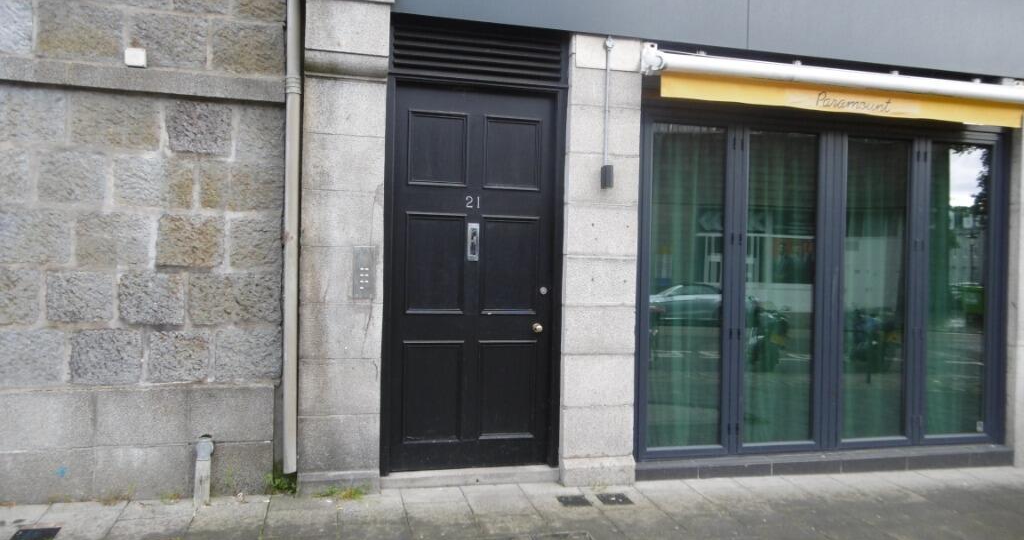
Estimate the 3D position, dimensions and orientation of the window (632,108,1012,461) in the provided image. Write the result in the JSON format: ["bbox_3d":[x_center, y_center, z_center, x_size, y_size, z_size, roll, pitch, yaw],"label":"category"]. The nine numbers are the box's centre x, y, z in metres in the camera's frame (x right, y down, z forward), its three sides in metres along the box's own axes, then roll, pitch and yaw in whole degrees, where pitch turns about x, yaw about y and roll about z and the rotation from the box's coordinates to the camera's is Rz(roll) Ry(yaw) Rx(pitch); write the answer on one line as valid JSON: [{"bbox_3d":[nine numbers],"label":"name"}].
[{"bbox_3d":[2.485,0.126,5.556,3.329,2.592,0.100,1,0,-13],"label":"window"}]

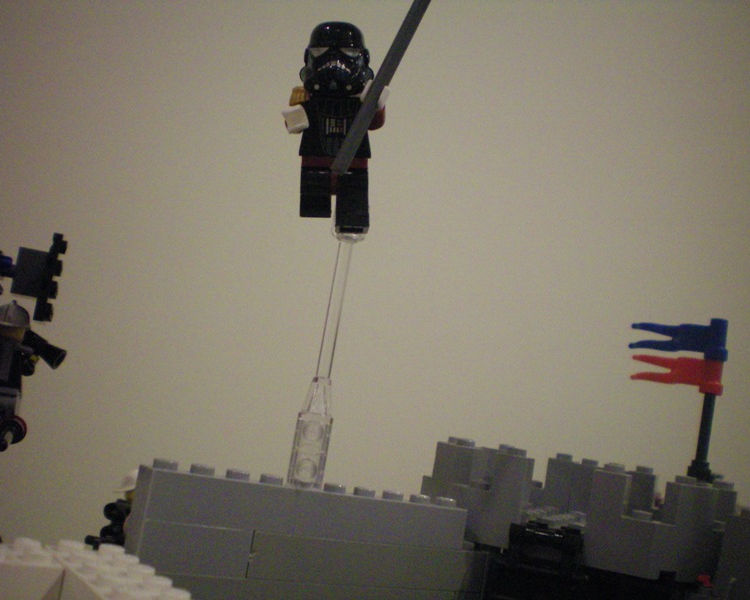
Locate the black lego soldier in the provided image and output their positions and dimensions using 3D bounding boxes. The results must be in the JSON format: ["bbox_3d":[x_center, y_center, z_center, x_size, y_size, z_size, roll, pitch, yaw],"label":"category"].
[{"bbox_3d":[-0.009,-0.037,0.191,0.023,0.044,0.018,2,5,5],"label":"black lego soldier"}]

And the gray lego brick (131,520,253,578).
[{"bbox_3d":[-0.037,0.049,0.176,0.024,0.010,0.008,16,-12,-32],"label":"gray lego brick"}]

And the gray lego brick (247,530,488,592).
[{"bbox_3d":[-0.001,0.059,0.200,0.064,0.010,0.008,16,-12,-32],"label":"gray lego brick"}]

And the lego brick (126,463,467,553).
[{"bbox_3d":[-0.013,0.046,0.193,0.080,0.011,0.008,16,-12,-32],"label":"lego brick"}]

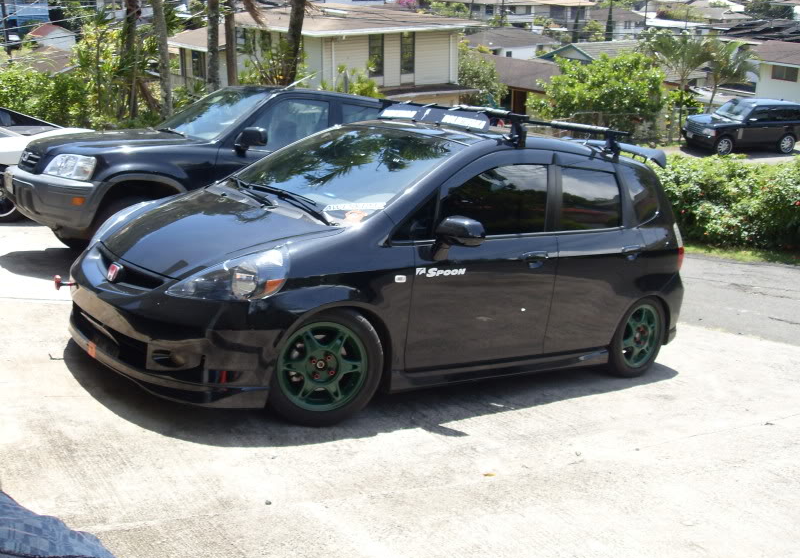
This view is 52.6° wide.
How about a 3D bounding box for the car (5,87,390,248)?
[{"bbox_3d":[-1.207,-0.988,7.605,4.450,1.675,1.750,0,13,-36],"label":"car"}]

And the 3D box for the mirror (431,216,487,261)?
[{"bbox_3d":[0.274,-0.199,3.866,0.140,0.170,0.195,-1,14,-40],"label":"mirror"}]

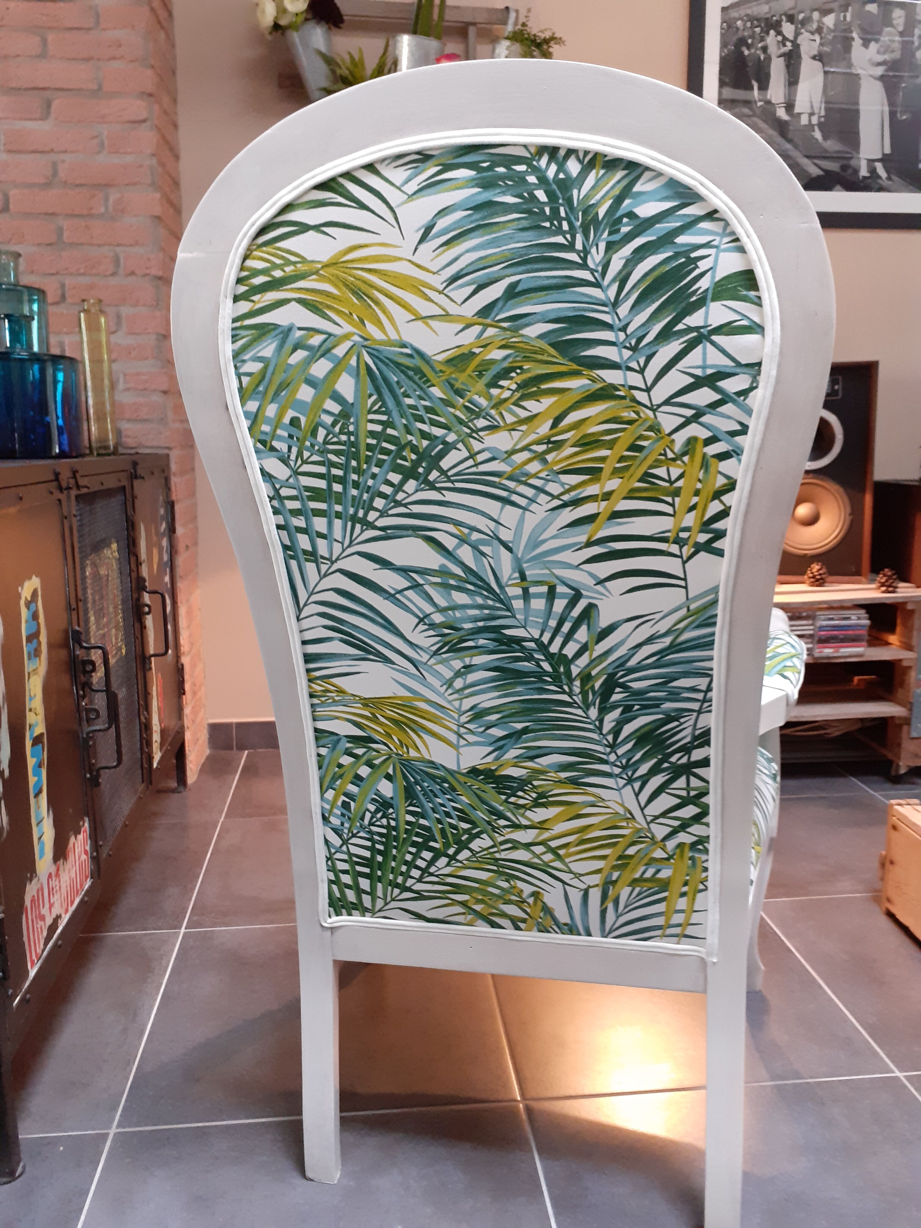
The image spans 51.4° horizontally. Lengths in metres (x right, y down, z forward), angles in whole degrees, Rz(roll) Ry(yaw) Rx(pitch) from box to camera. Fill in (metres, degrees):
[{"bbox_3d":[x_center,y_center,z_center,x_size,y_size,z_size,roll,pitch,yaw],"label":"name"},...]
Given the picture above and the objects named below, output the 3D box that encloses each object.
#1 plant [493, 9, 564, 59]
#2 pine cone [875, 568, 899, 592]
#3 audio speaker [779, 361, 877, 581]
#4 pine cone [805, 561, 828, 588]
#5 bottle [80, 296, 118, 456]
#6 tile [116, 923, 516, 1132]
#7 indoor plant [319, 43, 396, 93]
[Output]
[{"bbox_3d":[0.163,-1.334,2.271,0.171,0.178,0.150,-1,10,-6],"label":"plant"},{"bbox_3d":[1.040,-0.085,2.327,0.054,0.057,0.054,-1,10,-6],"label":"pine cone"},{"bbox_3d":[0.914,-0.374,2.540,0.298,0.552,0.240,2,10,11],"label":"audio speaker"},{"bbox_3d":[0.895,-0.101,2.407,0.054,0.061,0.054,-1,10,-6],"label":"pine cone"},{"bbox_3d":[-0.727,-0.475,1.937,0.056,0.307,0.056,-1,10,-6],"label":"bottle"},{"bbox_3d":[-0.196,0.584,1.426,0.503,0.010,0.493,-1,10,-6],"label":"tile"},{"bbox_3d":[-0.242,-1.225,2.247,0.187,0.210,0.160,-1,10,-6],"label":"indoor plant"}]

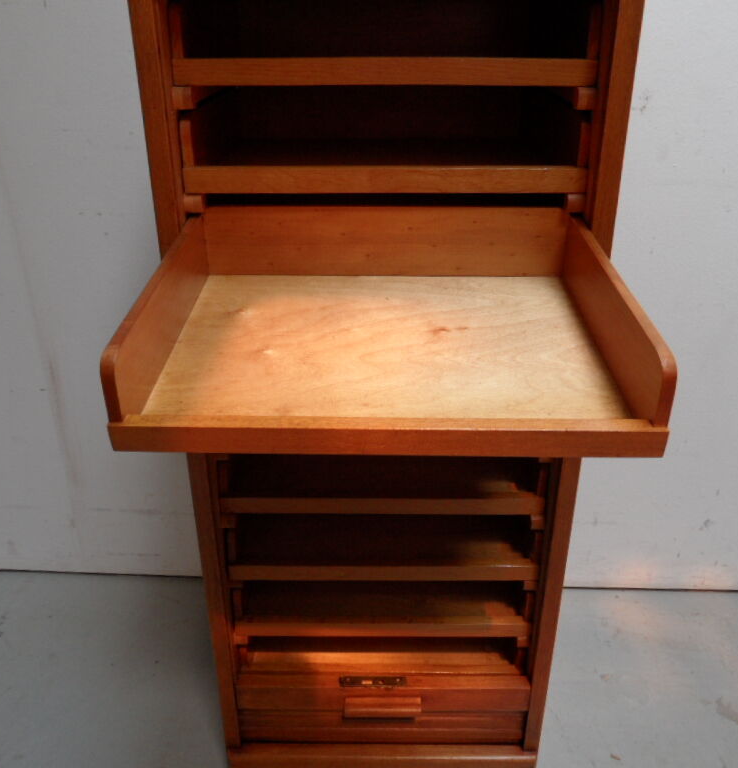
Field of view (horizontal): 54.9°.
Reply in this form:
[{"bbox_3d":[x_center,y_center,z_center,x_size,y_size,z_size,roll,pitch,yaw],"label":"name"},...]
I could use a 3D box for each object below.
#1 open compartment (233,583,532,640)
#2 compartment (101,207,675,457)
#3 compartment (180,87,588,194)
[{"bbox_3d":[0.019,0.237,1.089,0.400,0.091,0.312,0,25,0],"label":"open compartment"},{"bbox_3d":[0.016,-0.064,0.634,0.400,0.079,0.320,0,34,1],"label":"compartment"},{"bbox_3d":[0.017,-0.301,0.837,0.400,0.093,0.312,0,25,0],"label":"compartment"}]

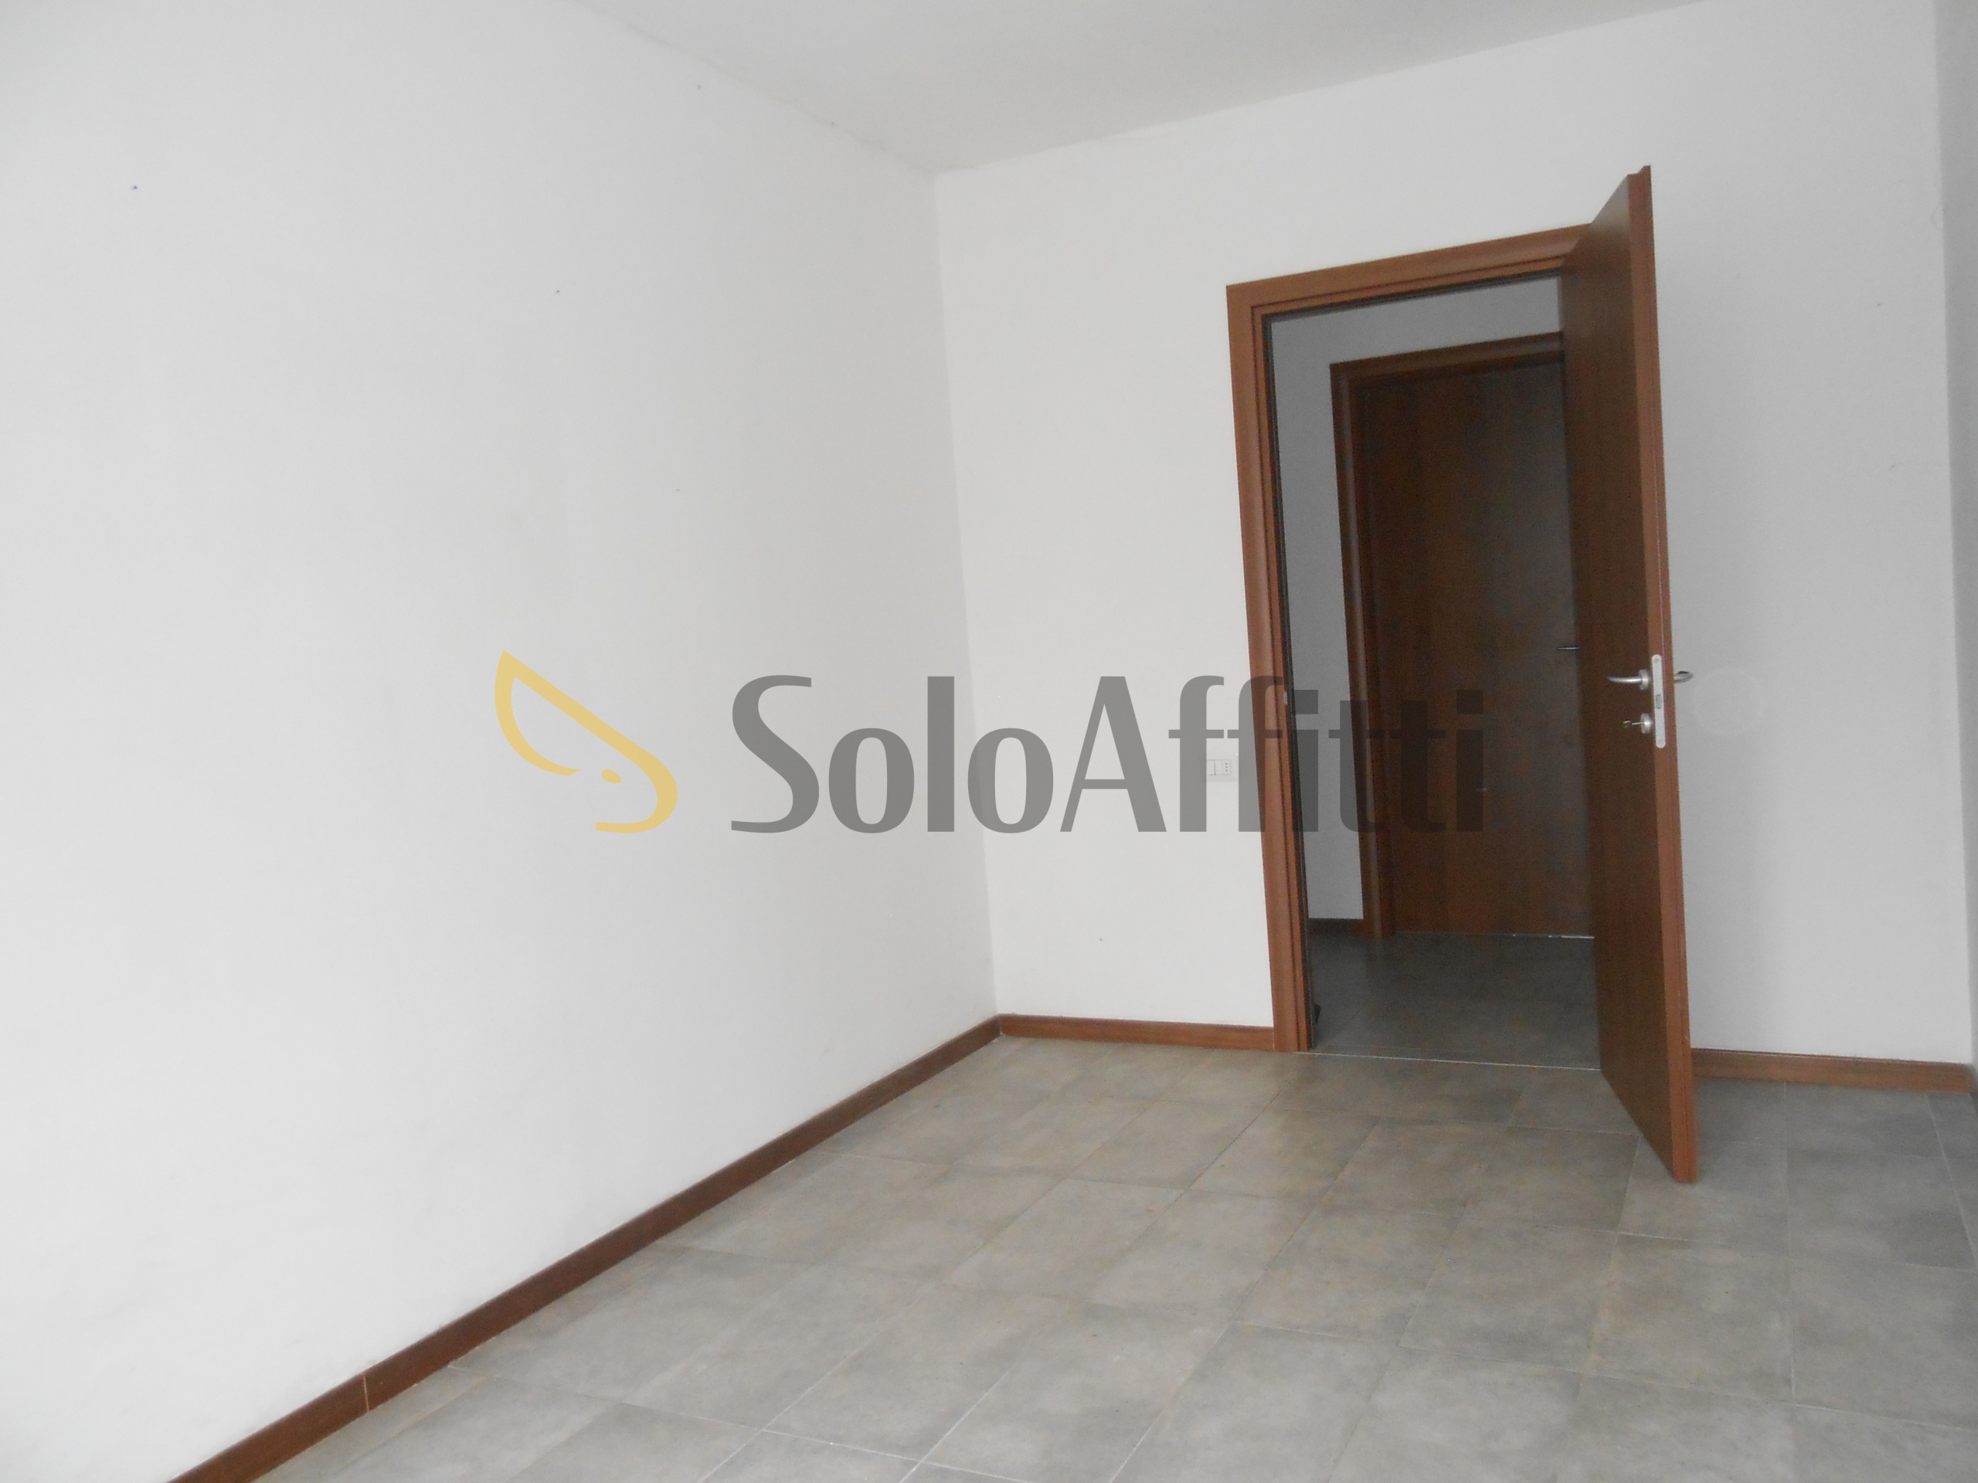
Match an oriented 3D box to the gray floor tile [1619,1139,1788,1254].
[{"bbox_3d":[1.526,0.956,3.159,0.300,0.010,0.601,-3,4,27],"label":"gray floor tile"}]

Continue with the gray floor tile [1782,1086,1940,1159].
[{"bbox_3d":[2.051,0.895,3.520,0.300,0.010,0.522,-3,4,27],"label":"gray floor tile"}]

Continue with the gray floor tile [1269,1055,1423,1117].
[{"bbox_3d":[0.960,0.923,3.991,0.298,0.010,0.516,-3,4,28],"label":"gray floor tile"}]

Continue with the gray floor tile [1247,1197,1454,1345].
[{"bbox_3d":[0.696,1.008,2.839,0.298,0.010,0.593,-3,4,28],"label":"gray floor tile"}]

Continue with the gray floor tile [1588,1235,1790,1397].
[{"bbox_3d":[1.221,0.983,2.564,0.298,0.010,0.593,-3,4,28],"label":"gray floor tile"}]

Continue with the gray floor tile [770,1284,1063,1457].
[{"bbox_3d":[-0.098,1.091,2.609,0.299,0.010,0.598,-3,4,27],"label":"gray floor tile"}]

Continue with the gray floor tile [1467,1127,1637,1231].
[{"bbox_3d":[1.230,0.945,3.226,0.298,0.010,0.593,-3,4,28],"label":"gray floor tile"}]

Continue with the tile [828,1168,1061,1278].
[{"bbox_3d":[-0.088,1.066,3.320,0.300,0.010,0.601,-3,4,27],"label":"tile"}]

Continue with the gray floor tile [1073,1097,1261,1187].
[{"bbox_3d":[0.443,0.983,3.638,0.298,0.010,0.593,-3,4,28],"label":"gray floor tile"}]

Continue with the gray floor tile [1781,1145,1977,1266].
[{"bbox_3d":[1.755,0.919,2.951,0.298,0.010,0.593,-3,4,28],"label":"gray floor tile"}]

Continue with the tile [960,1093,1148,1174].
[{"bbox_3d":[0.187,1.014,3.855,0.300,0.010,0.601,-3,4,27],"label":"tile"}]

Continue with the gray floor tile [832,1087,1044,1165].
[{"bbox_3d":[-0.097,1.026,4.002,0.300,0.010,0.601,-3,4,27],"label":"gray floor tile"}]

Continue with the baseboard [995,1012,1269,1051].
[{"bbox_3d":[0.433,0.890,4.551,0.923,0.073,0.013,-3,4,28],"label":"baseboard"}]

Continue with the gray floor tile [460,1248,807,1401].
[{"bbox_3d":[-0.628,1.116,2.885,0.299,0.010,0.598,-3,4,27],"label":"gray floor tile"}]

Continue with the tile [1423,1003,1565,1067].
[{"bbox_3d":[1.522,0.867,4.448,0.299,0.010,0.600,-3,4,27],"label":"tile"}]

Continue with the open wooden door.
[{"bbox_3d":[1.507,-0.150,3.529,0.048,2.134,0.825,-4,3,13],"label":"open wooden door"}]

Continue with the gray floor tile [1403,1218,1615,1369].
[{"bbox_3d":[0.983,1.019,2.763,0.300,0.010,0.601,-3,4,27],"label":"gray floor tile"}]

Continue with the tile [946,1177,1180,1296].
[{"bbox_3d":[0.171,1.033,3.114,0.298,0.010,0.593,-3,4,28],"label":"tile"}]

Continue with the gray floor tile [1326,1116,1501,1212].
[{"bbox_3d":[0.968,0.957,3.363,0.298,0.010,0.593,-3,4,28],"label":"gray floor tile"}]

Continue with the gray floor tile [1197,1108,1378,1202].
[{"bbox_3d":[0.723,0.991,3.576,0.300,0.010,0.601,-3,4,27],"label":"gray floor tile"}]

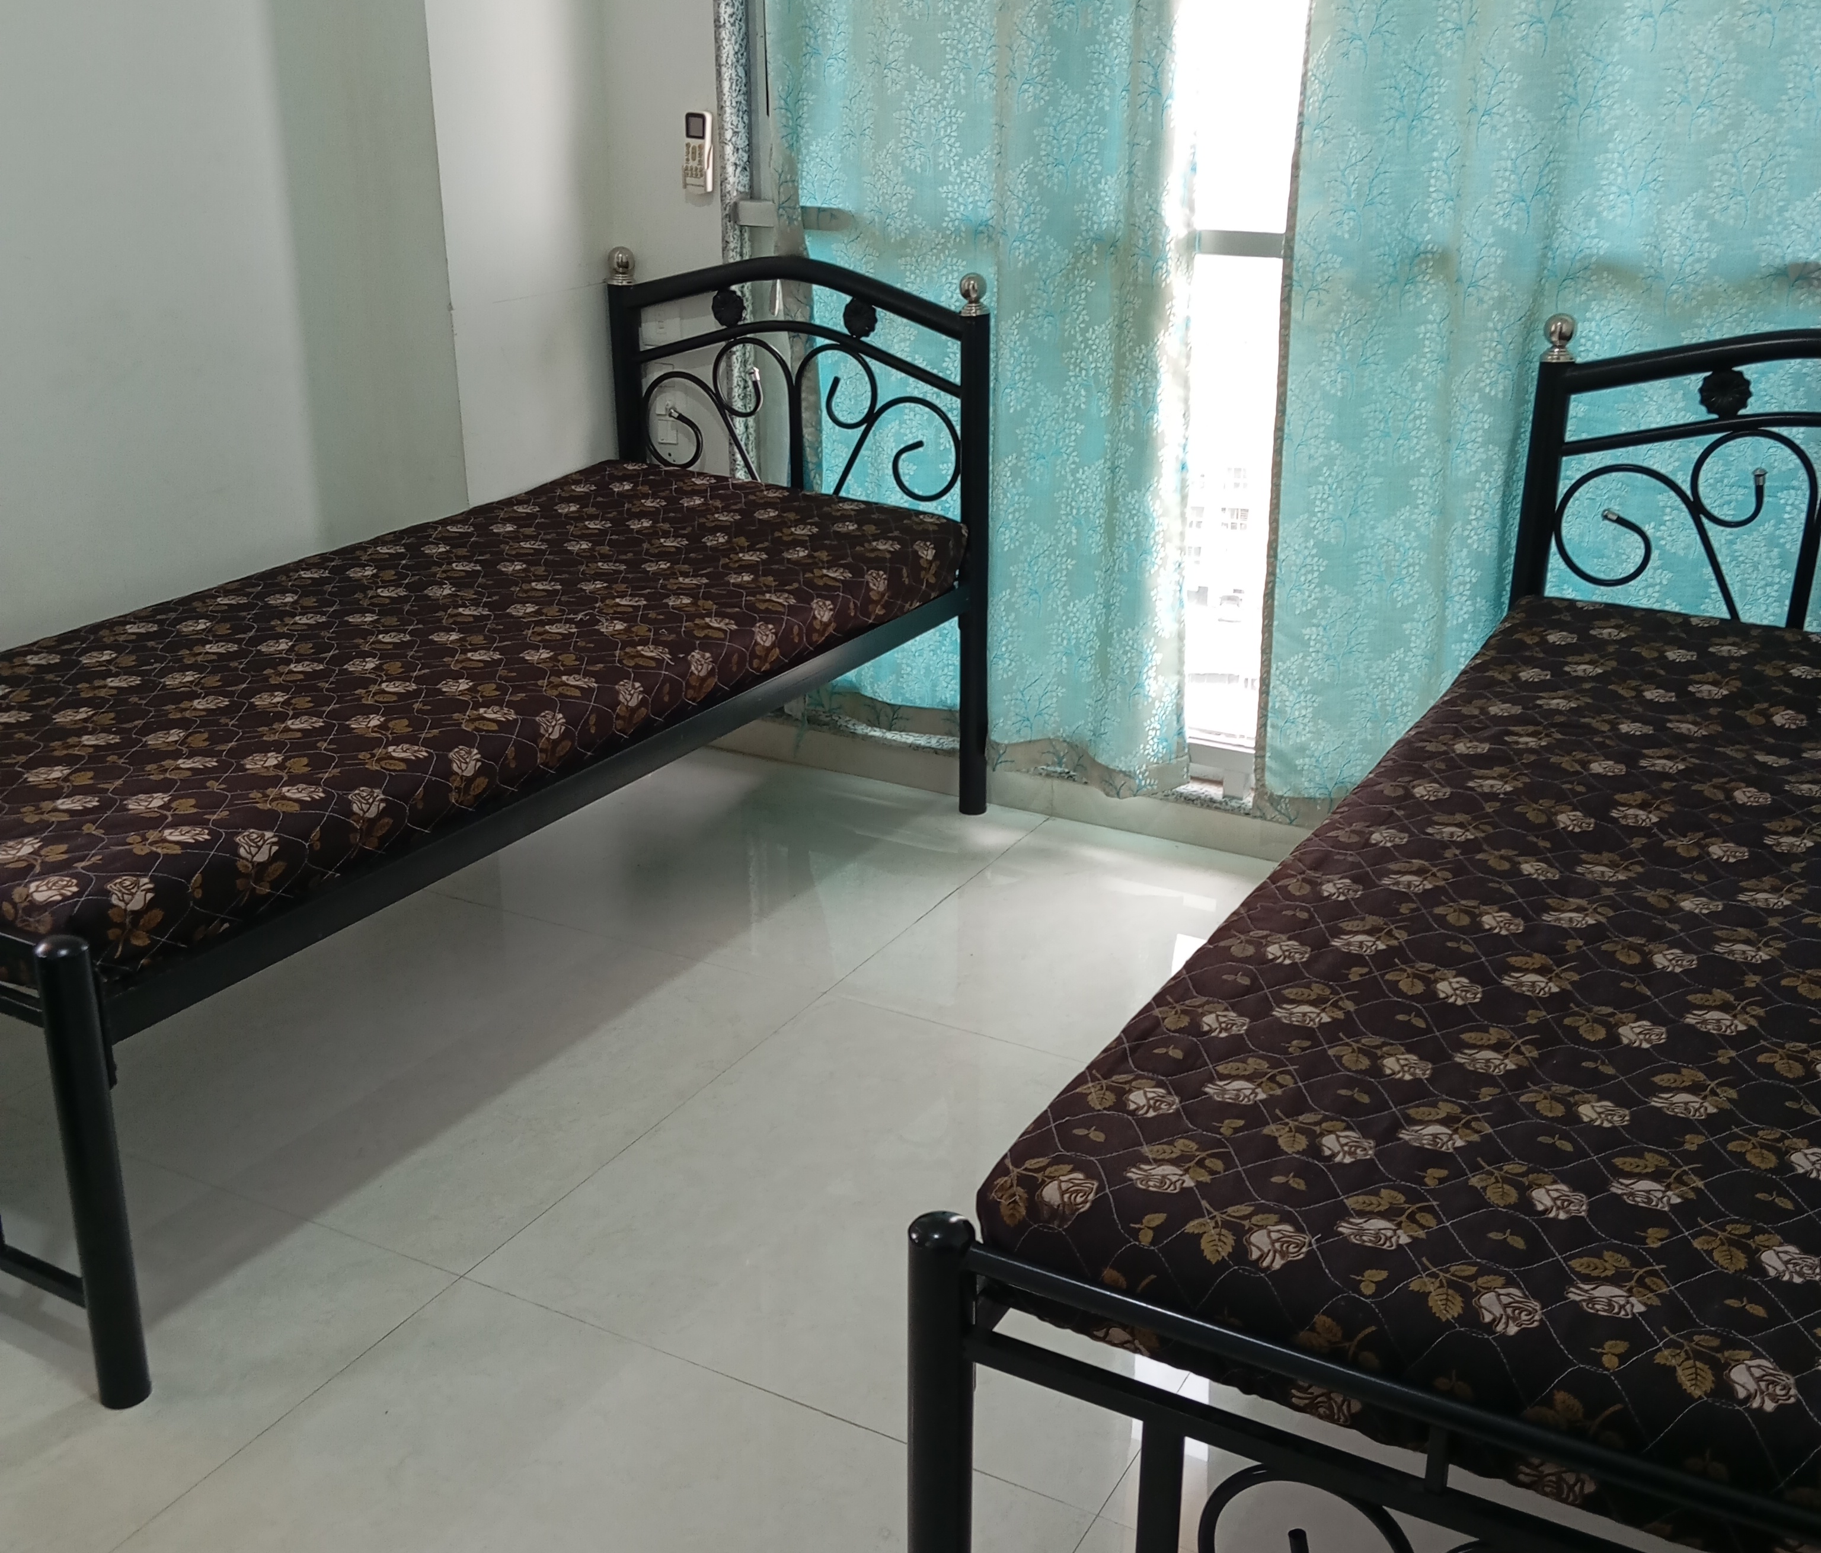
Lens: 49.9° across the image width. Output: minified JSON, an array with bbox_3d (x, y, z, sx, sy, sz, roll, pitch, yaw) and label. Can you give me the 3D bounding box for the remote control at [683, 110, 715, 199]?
[{"bbox_3d":[-0.376,-1.113,3.492,0.047,0.143,0.022,11,21,27],"label":"remote control"}]

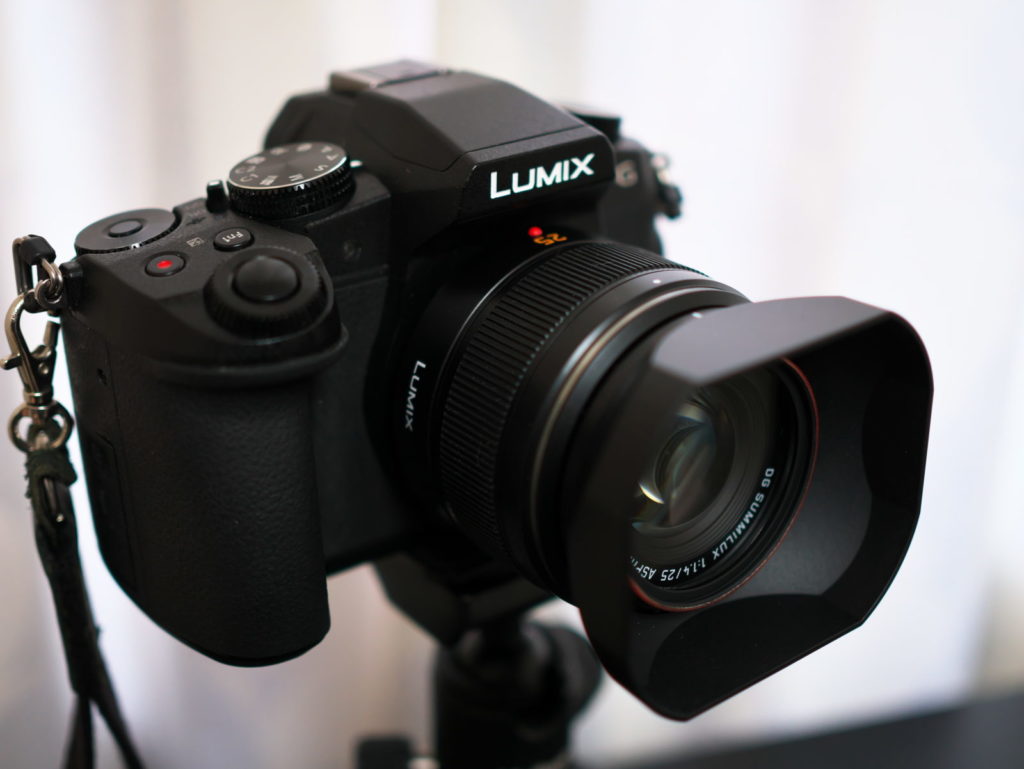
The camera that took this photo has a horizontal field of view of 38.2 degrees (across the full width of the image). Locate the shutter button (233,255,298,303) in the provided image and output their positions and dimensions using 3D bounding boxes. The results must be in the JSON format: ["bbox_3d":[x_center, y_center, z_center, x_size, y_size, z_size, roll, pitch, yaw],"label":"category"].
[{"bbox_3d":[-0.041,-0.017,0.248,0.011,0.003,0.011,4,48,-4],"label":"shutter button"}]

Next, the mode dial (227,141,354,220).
[{"bbox_3d":[-0.041,-0.038,0.276,0.023,0.006,0.023,-6,31,4],"label":"mode dial"}]

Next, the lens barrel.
[{"bbox_3d":[0.025,0.011,0.274,0.073,0.063,0.072,-19,31,-33],"label":"lens barrel"}]

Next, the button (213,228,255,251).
[{"bbox_3d":[-0.049,-0.026,0.263,0.007,0.001,0.007,-3,33,2],"label":"button"}]

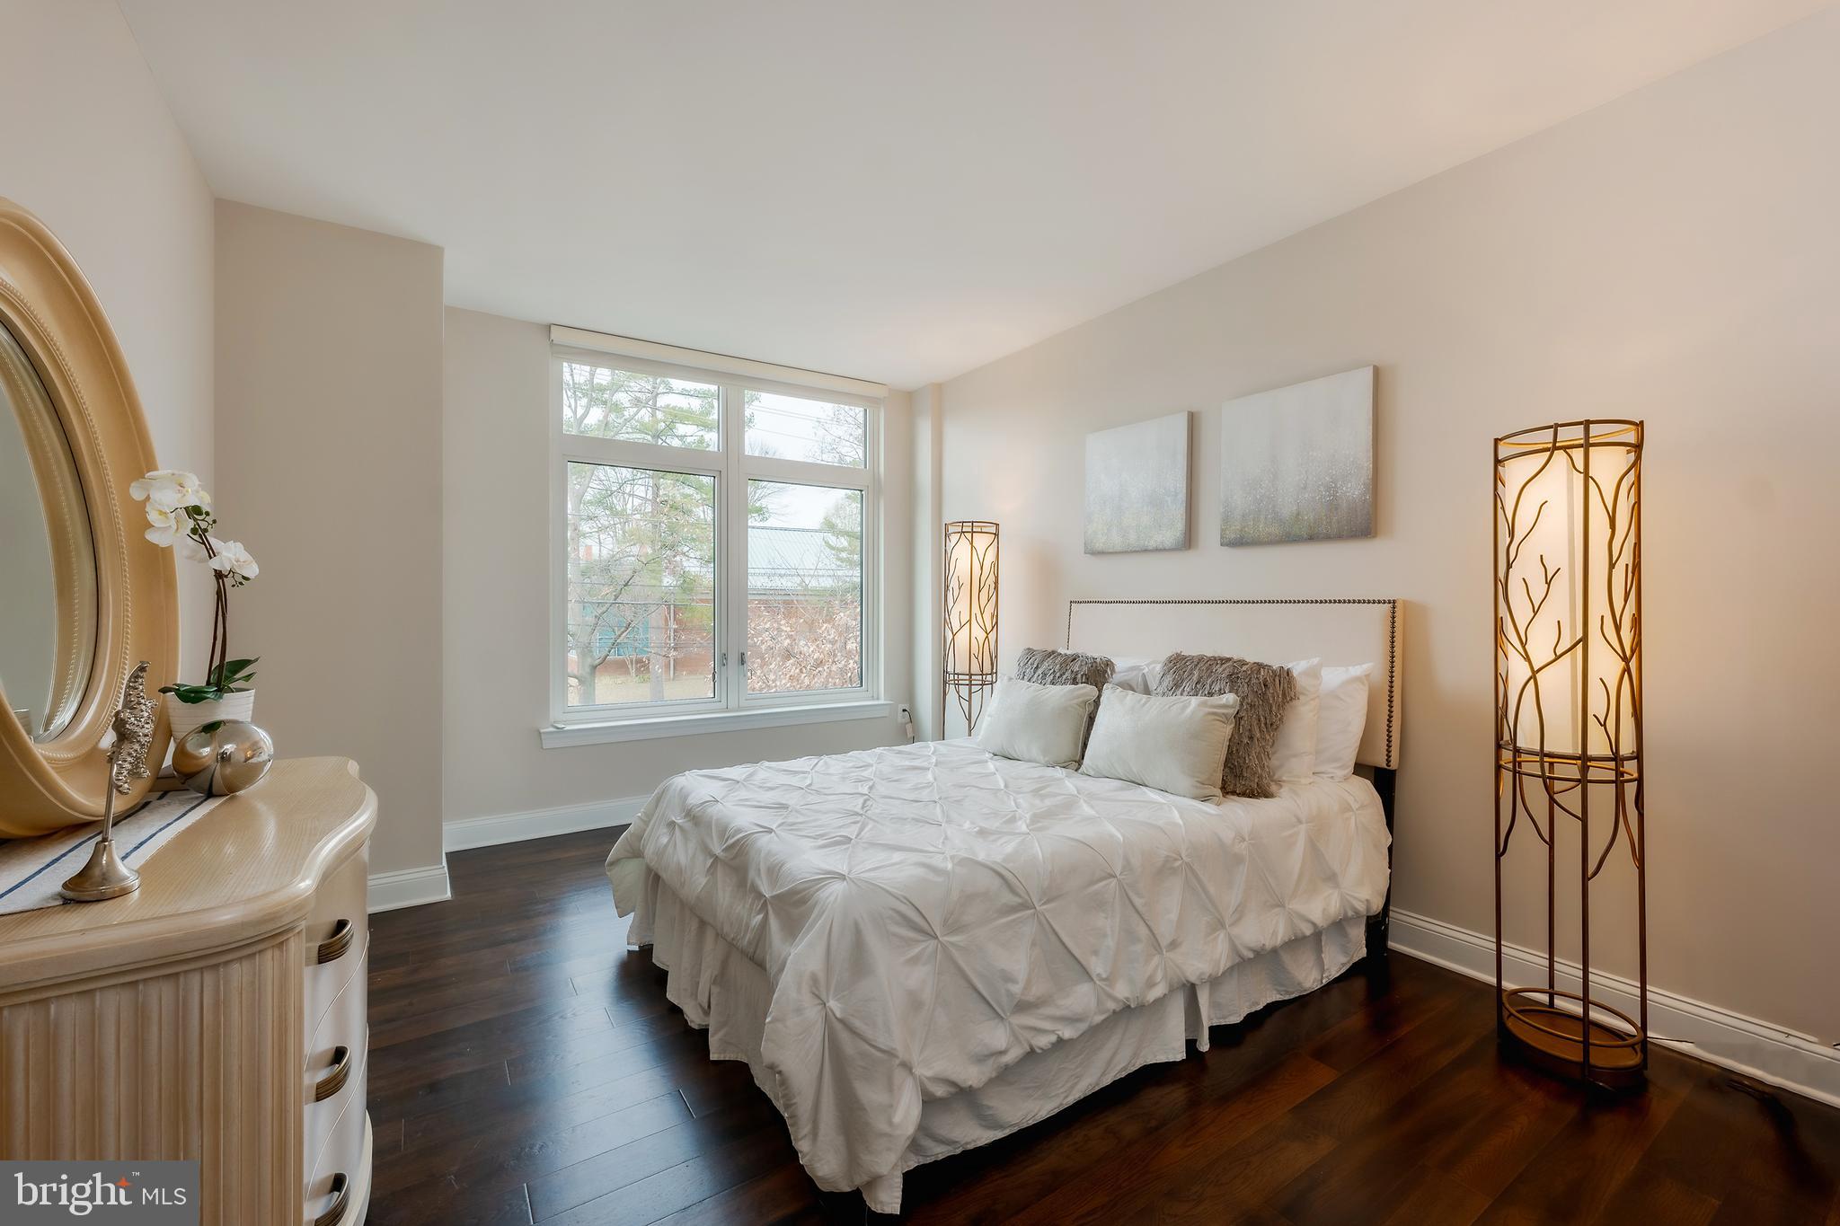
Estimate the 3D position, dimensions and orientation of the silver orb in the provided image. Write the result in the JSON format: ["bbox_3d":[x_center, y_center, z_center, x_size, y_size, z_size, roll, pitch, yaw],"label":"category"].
[{"bbox_3d":[-1.575,0.326,1.620,0.172,0.172,0.172,0,0,-35],"label":"silver orb"}]

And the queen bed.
[{"bbox_3d":[0.307,0.582,2.600,2.240,1.290,1.660,0,0,-35],"label":"queen bed"}]

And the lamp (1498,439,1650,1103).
[{"bbox_3d":[1.817,0.351,1.993,0.305,1.750,0.305,0,0,-35],"label":"lamp"}]

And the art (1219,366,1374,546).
[{"bbox_3d":[1.490,-0.590,2.854,0.040,0.630,0.610,0,0,-35],"label":"art"}]

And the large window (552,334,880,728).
[{"bbox_3d":[-1.131,-0.391,4.381,2.080,2.200,0.130,0,0,-33],"label":"large window"}]

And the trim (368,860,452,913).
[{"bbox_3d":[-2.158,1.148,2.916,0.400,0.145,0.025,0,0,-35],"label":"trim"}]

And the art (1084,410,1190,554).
[{"bbox_3d":[1.048,-0.609,3.485,0.040,0.630,0.610,0,0,-35],"label":"art"}]

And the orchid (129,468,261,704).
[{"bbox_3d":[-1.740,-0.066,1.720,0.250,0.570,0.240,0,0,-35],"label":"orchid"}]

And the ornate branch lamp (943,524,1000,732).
[{"bbox_3d":[0.299,0.336,4.142,0.300,1.750,0.300,0,0,0],"label":"ornate branch lamp"}]

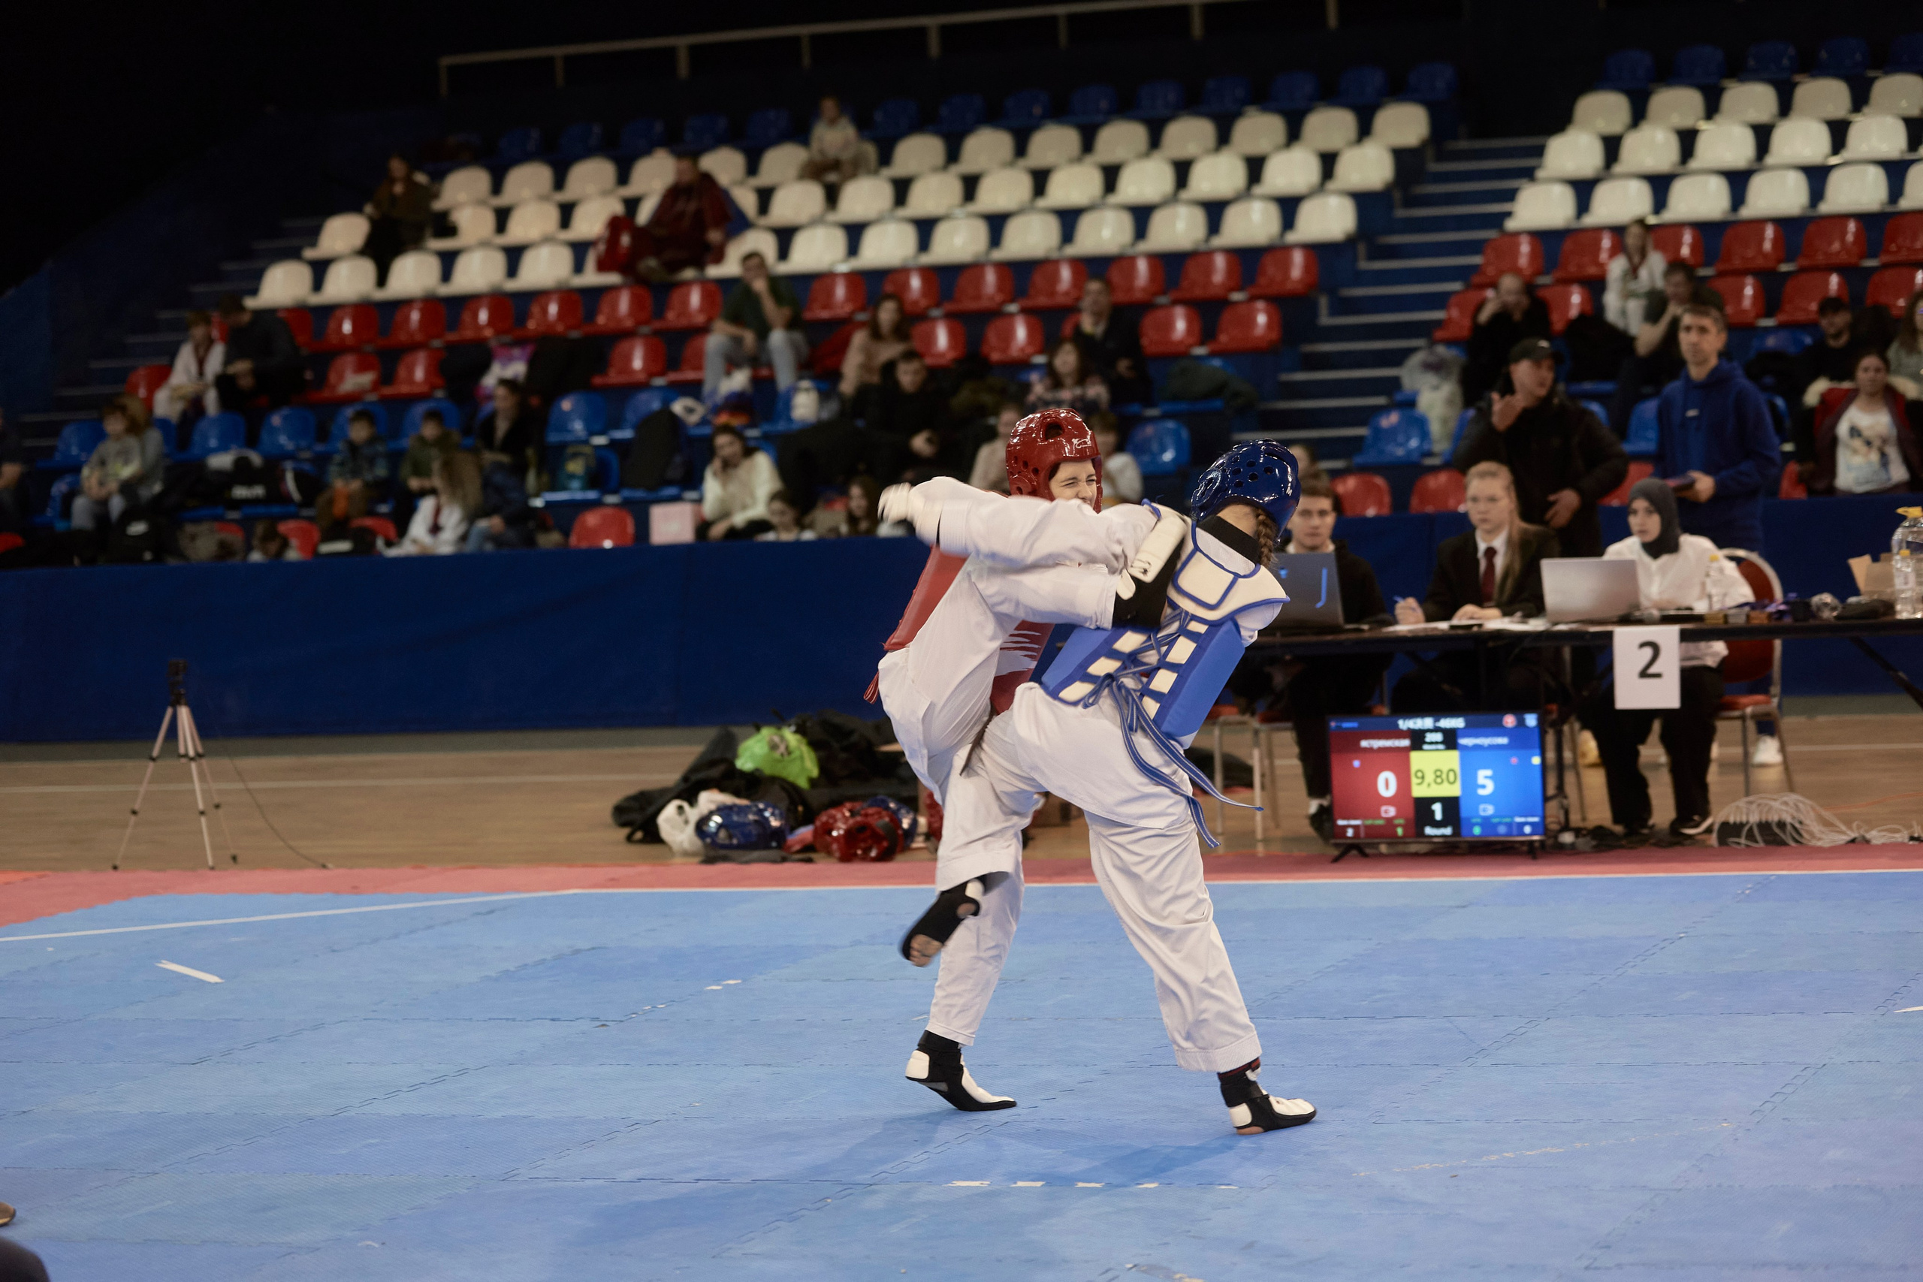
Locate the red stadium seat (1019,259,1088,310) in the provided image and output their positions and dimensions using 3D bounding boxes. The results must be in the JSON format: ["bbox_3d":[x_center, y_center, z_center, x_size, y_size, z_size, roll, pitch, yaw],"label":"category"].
[{"bbox_3d":[0.557,-2.114,28.508,0.395,0.290,0.355,-2,3,20],"label":"red stadium seat"}]

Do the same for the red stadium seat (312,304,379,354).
[{"bbox_3d":[-3.903,-1.995,30.667,0.410,0.310,0.370,-2,3,20],"label":"red stadium seat"}]

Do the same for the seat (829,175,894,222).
[{"bbox_3d":[-0.676,-2.964,32.234,0.397,0.299,0.372,-2,3,19],"label":"seat"}]

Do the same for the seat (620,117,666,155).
[{"bbox_3d":[-2.337,-3.587,34.453,0.400,0.315,0.370,-2,3,20],"label":"seat"}]

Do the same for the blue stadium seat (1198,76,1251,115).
[{"bbox_3d":[1.783,-3.691,32.461,0.410,0.310,0.370,-2,3,20],"label":"blue stadium seat"}]

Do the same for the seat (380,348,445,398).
[{"bbox_3d":[-3.486,-1.693,30.445,0.410,0.320,0.380,-2,3,19],"label":"seat"}]

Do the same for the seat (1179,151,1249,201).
[{"bbox_3d":[1.651,-3.031,31.393,0.410,0.315,0.390,-2,3,18],"label":"seat"}]

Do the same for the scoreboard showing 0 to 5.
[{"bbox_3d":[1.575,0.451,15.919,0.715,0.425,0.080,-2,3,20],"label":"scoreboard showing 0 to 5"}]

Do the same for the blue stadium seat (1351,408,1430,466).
[{"bbox_3d":[2.357,-1.105,26.159,0.397,0.299,0.372,-2,3,19],"label":"blue stadium seat"}]

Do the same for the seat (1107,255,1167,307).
[{"bbox_3d":[1.032,-2.167,28.866,0.410,0.310,0.370,-2,3,20],"label":"seat"}]

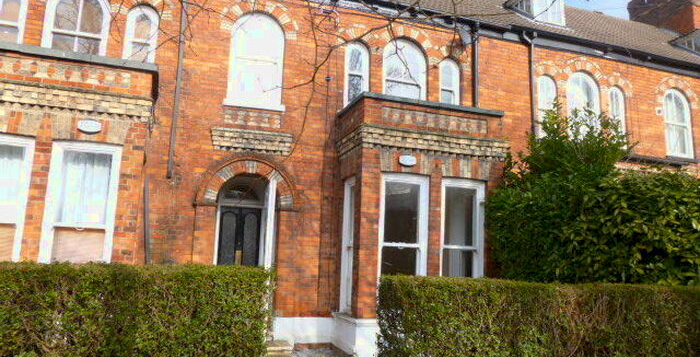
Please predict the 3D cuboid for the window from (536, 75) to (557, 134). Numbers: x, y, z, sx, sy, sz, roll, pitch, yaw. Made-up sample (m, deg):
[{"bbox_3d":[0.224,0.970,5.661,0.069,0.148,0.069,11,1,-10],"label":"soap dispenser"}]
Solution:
[{"bbox_3d":[4.508,-1.631,11.502,0.546,1.529,0.109,5,-8,-18],"label":"window"}]

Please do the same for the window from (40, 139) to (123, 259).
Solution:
[{"bbox_3d":[-3.837,0.715,7.195,0.910,2.493,0.150,5,-8,-19],"label":"window"}]

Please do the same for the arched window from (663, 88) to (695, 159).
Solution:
[{"bbox_3d":[8.556,-1.436,13.262,0.956,1.846,0.150,5,-8,-19],"label":"arched window"}]

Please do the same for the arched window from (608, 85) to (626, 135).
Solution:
[{"bbox_3d":[6.602,-1.495,12.594,0.521,1.571,0.150,5,-8,-19],"label":"arched window"}]

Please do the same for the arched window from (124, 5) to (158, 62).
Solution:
[{"bbox_3d":[-3.781,-2.340,9.109,0.530,1.571,0.150,5,-8,-19],"label":"arched window"}]

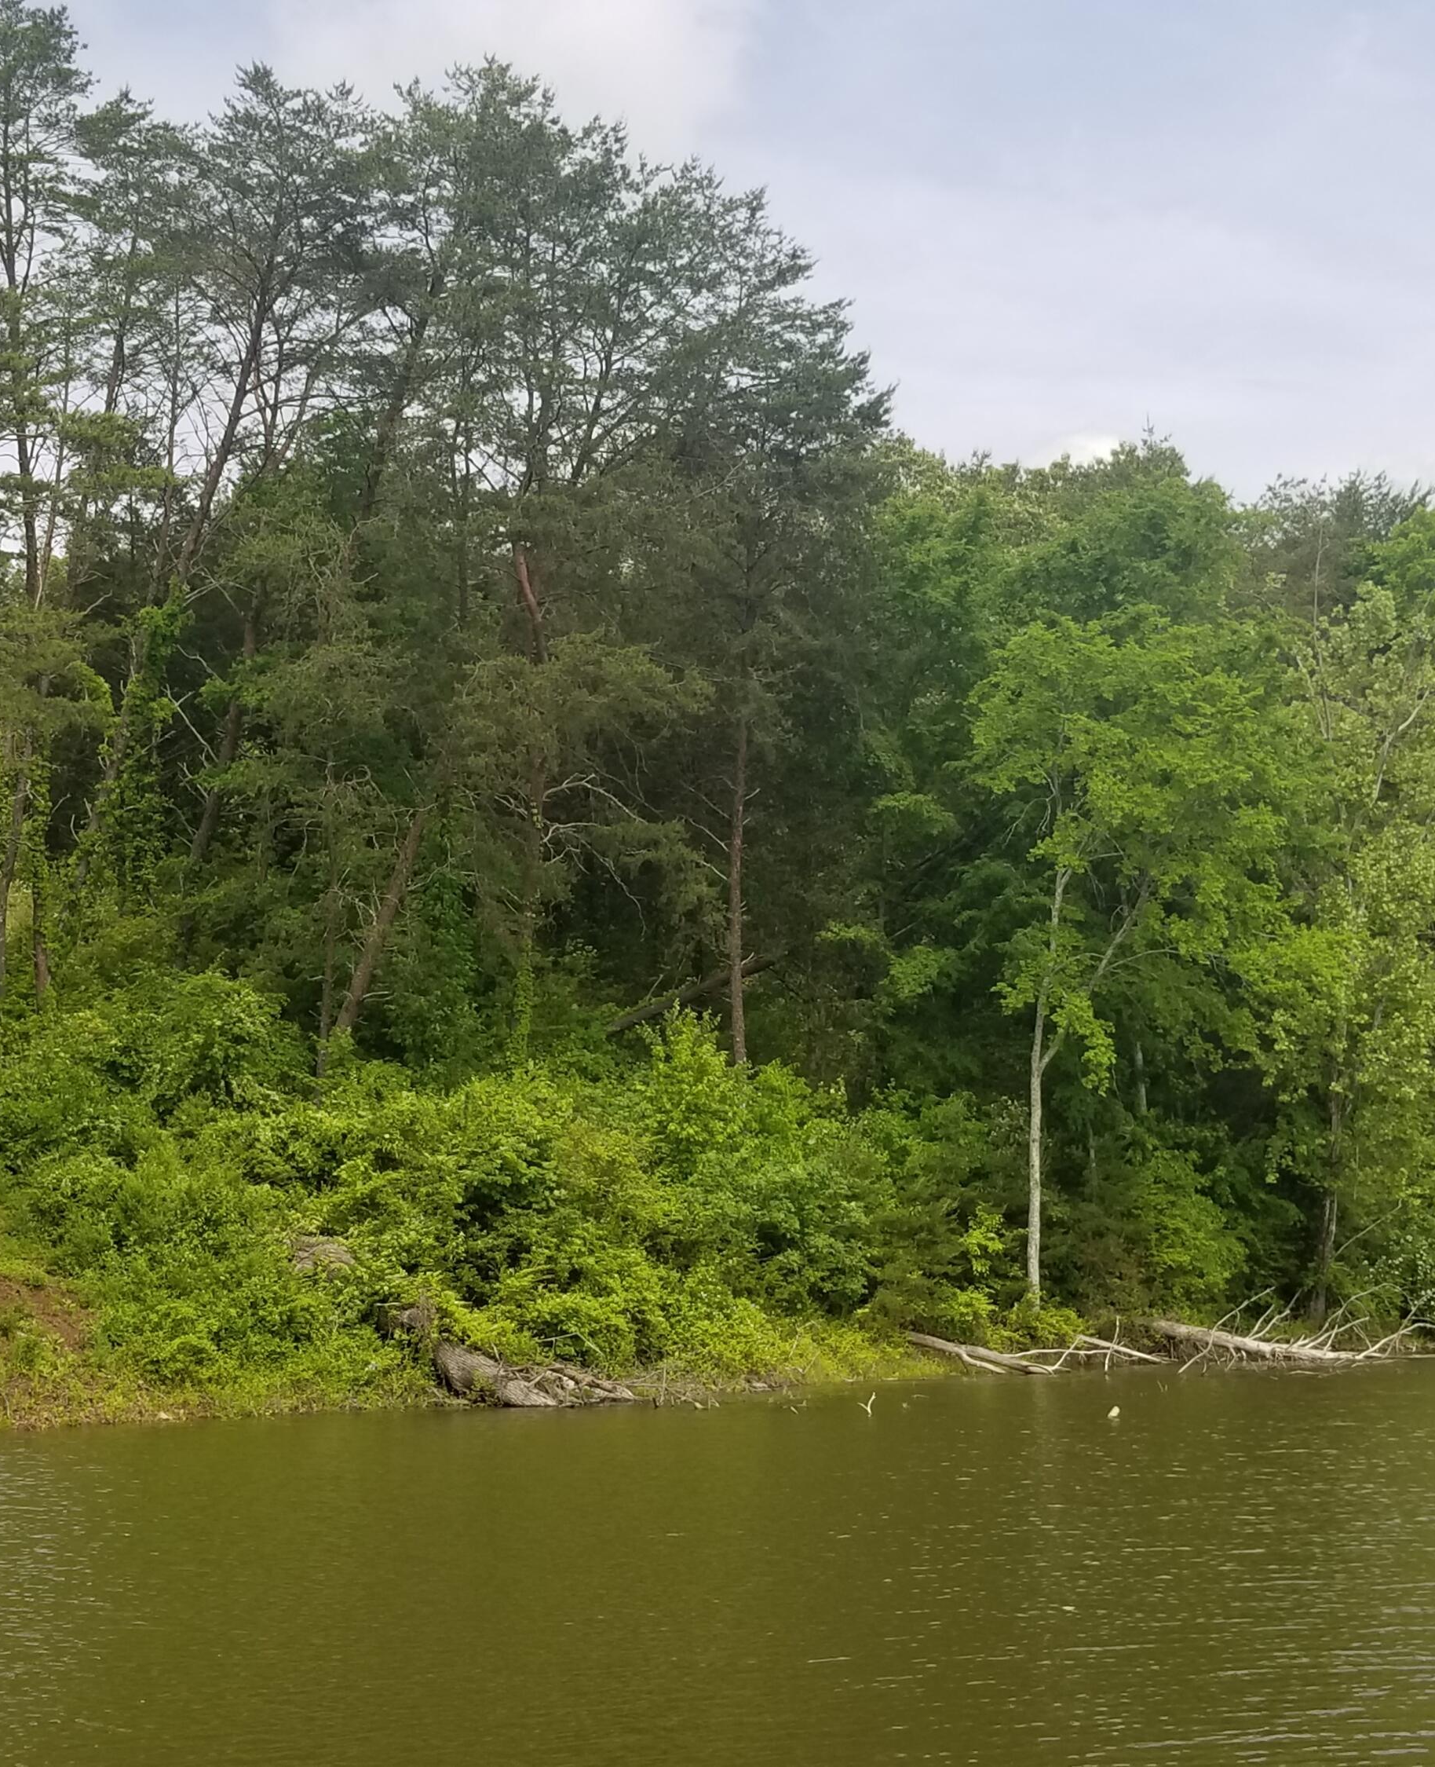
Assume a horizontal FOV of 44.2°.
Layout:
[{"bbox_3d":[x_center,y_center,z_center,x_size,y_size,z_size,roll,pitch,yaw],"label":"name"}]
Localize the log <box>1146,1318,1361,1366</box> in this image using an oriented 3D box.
[{"bbox_3d":[9.837,8.401,32.500,4.000,0.750,0.800,0,-11,0],"label":"log"}]

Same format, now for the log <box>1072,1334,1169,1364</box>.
[{"bbox_3d":[7.146,8.221,31.300,1.700,0.480,0.500,0,-11,0],"label":"log"}]

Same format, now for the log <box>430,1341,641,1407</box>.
[{"bbox_3d":[-2.543,6.847,24.700,2.950,0.850,1.000,0,-11,0],"label":"log"}]

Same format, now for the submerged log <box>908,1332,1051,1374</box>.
[{"bbox_3d":[4.402,7.893,29.700,2.500,0.650,0.650,0,-11,0],"label":"submerged log"}]

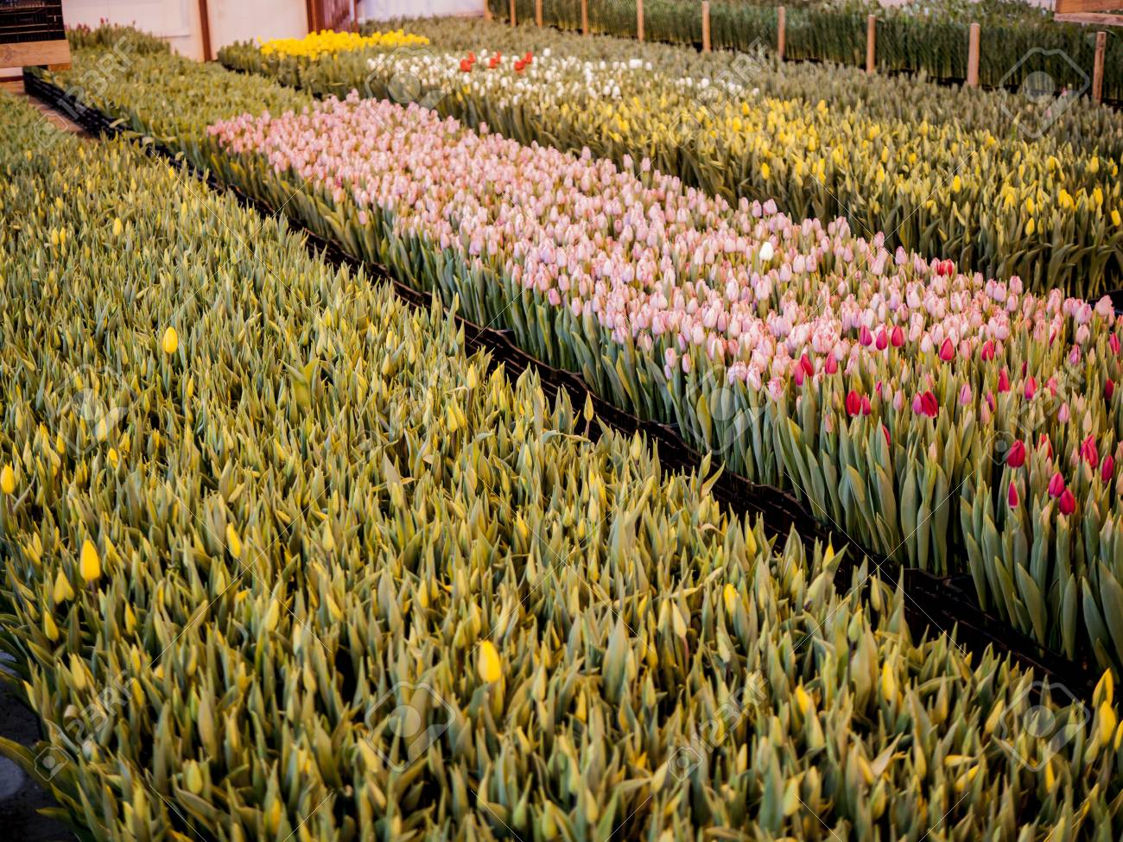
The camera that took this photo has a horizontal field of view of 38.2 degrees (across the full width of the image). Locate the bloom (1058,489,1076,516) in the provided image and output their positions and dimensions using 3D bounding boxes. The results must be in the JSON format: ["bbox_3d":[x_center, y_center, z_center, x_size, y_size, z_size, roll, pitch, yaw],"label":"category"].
[{"bbox_3d":[0.988,0.159,3.170,0.033,0.052,0.033,5,18,17],"label":"bloom"}]

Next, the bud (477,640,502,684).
[{"bbox_3d":[-0.101,0.336,2.262,0.032,0.060,0.032,-6,17,-3],"label":"bud"}]

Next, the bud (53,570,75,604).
[{"bbox_3d":[-0.782,0.261,2.550,0.034,0.054,0.034,-6,18,-18],"label":"bud"}]

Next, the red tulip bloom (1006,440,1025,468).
[{"bbox_3d":[0.907,0.067,3.239,0.034,0.054,0.034,9,18,16],"label":"red tulip bloom"}]

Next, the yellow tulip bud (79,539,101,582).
[{"bbox_3d":[-0.761,0.225,2.620,0.034,0.068,0.034,-6,18,-17],"label":"yellow tulip bud"}]

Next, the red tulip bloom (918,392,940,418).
[{"bbox_3d":[0.856,-0.038,3.780,0.041,0.060,0.041,3,18,13],"label":"red tulip bloom"}]

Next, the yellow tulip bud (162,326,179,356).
[{"bbox_3d":[-0.954,-0.197,3.958,0.036,0.063,0.036,-2,18,-13],"label":"yellow tulip bud"}]

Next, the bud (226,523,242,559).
[{"bbox_3d":[-0.562,0.204,2.779,0.022,0.060,0.022,-13,17,-12],"label":"bud"}]

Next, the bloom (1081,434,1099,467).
[{"bbox_3d":[1.121,0.063,3.440,0.036,0.067,0.036,5,18,18],"label":"bloom"}]

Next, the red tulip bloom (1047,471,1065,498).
[{"bbox_3d":[0.995,0.129,3.260,0.034,0.053,0.034,5,18,17],"label":"red tulip bloom"}]

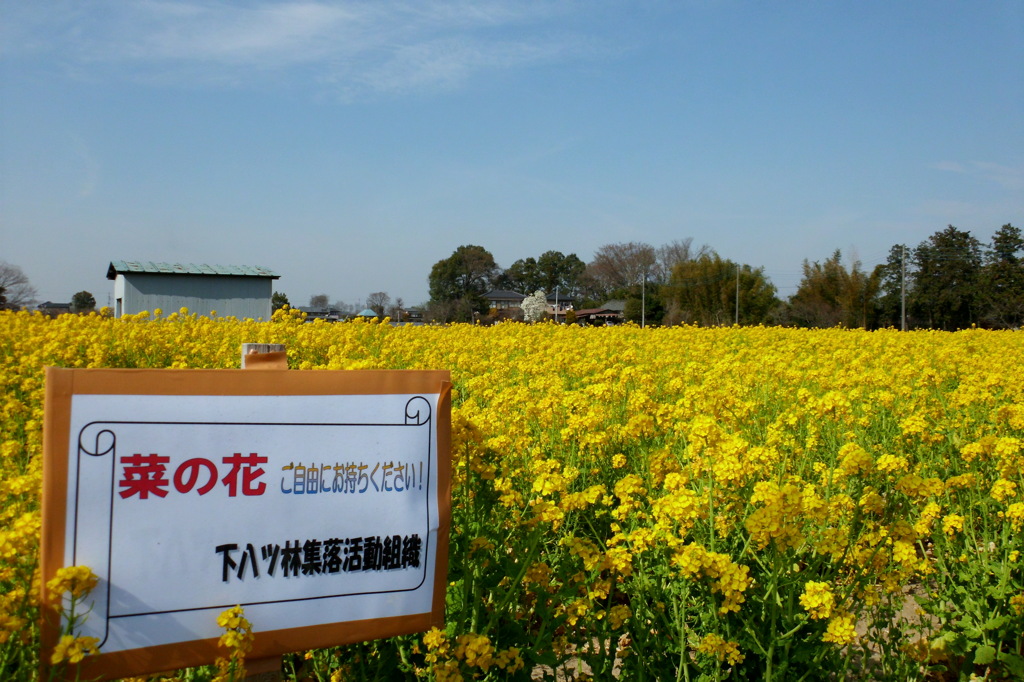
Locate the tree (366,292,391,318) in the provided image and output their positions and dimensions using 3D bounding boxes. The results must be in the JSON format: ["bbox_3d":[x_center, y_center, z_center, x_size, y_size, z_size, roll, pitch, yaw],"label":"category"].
[{"bbox_3d":[-31.080,-7.960,185.100,5.700,6.630,5.600,1,2,0],"label":"tree"}]

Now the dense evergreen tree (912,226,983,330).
[{"bbox_3d":[53.500,-7.360,98.200,8.600,13.470,8.400,1,2,0],"label":"dense evergreen tree"}]

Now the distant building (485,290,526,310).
[{"bbox_3d":[-1.900,-7.340,172.110,10.300,7.140,8.500,1,2,0],"label":"distant building"}]

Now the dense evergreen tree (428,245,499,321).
[{"bbox_3d":[-10.000,-11.630,162.240,14.000,16.030,13.500,1,2,0],"label":"dense evergreen tree"}]

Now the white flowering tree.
[{"bbox_3d":[4.460,-6.880,160.110,5.600,7.150,5.400,1,2,0],"label":"white flowering tree"}]

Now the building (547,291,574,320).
[{"bbox_3d":[9.870,-6.990,170.100,7.200,6.950,7.500,1,2,0],"label":"building"}]

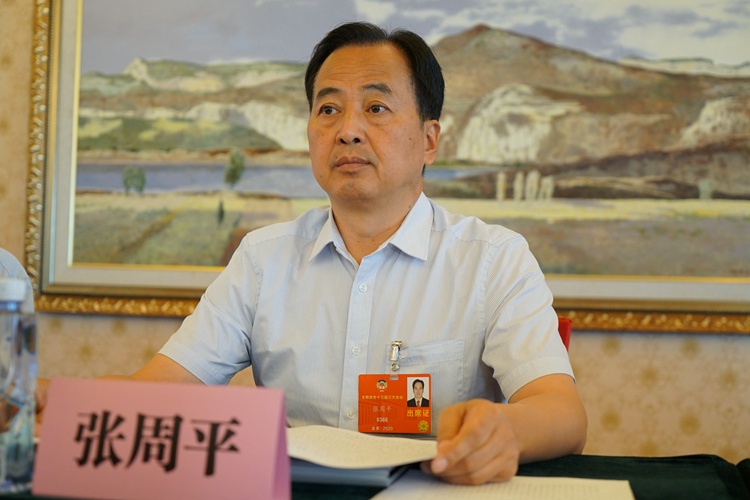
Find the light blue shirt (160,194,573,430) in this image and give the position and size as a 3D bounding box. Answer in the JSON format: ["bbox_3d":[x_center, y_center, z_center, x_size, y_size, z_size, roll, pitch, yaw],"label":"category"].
[{"bbox_3d":[-0.015,0.175,1.470,0.530,0.520,0.300,0,-2,19],"label":"light blue shirt"}]

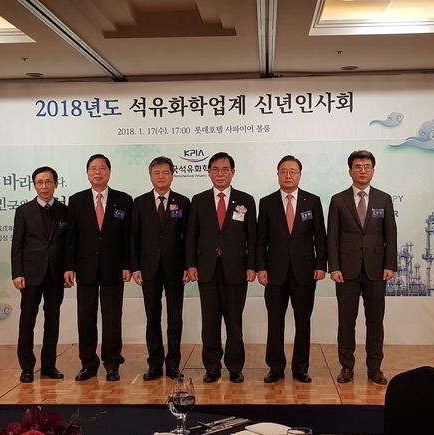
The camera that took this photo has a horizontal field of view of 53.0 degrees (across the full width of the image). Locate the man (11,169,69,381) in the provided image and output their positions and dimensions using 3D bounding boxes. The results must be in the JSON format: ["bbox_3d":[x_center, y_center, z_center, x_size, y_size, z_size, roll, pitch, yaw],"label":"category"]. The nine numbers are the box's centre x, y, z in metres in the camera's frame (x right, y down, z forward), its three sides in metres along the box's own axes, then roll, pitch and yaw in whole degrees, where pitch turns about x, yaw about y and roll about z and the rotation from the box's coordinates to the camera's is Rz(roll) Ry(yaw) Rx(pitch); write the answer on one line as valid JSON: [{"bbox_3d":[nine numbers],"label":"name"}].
[{"bbox_3d":[-1.385,0.426,3.450,0.488,1.647,0.330,-2,3,-27],"label":"man"}]

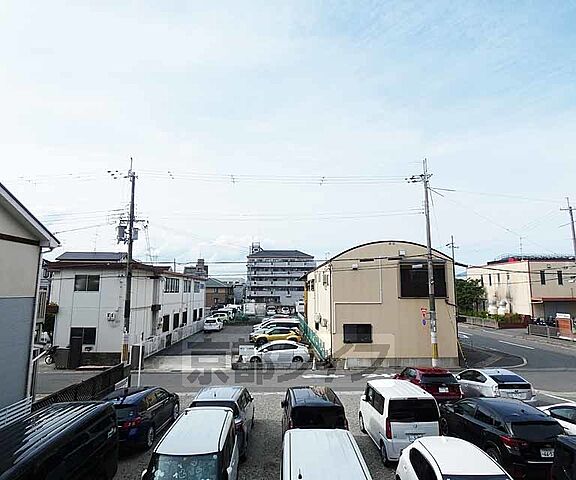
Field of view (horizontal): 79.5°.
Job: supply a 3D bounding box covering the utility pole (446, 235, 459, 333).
[{"bbox_3d":[18.997,5.019,39.983,1.300,11.330,0.600,0,-8,-1],"label":"utility pole"}]

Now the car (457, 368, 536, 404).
[{"bbox_3d":[9.300,6.629,16.379,1.750,1.490,4.450,0,-8,-3],"label":"car"}]

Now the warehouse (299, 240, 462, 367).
[{"bbox_3d":[6.537,5.534,32.371,8.600,8.000,20.500,0,-8,-1],"label":"warehouse"}]

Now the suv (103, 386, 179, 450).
[{"bbox_3d":[-5.260,6.063,12.369,1.760,1.480,4.400,0,-8,0],"label":"suv"}]

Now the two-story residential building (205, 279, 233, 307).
[{"bbox_3d":[-19.623,13.812,89.951,11.000,8.000,8.500,0,-8,0],"label":"two-story residential building"}]

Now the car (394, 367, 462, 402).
[{"bbox_3d":[6.420,6.613,16.483,1.770,1.550,4.250,0,-8,-3],"label":"car"}]

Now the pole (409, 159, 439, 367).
[{"bbox_3d":[9.147,1.270,23.384,1.400,14.070,0.700,0,-8,-1],"label":"pole"}]

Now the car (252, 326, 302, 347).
[{"bbox_3d":[-1.030,8.611,31.299,4.300,1.570,1.770,1,-8,-4],"label":"car"}]

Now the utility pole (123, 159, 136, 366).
[{"bbox_3d":[-10.550,1.270,23.384,0.500,14.070,0.500,0,-8,-1],"label":"utility pole"}]

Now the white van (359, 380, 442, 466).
[{"bbox_3d":[3.460,5.742,11.354,1.480,1.830,3.420,0,-8,-3],"label":"white van"}]

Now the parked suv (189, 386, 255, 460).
[{"bbox_3d":[-2.150,5.869,11.639,1.760,1.660,4.250,0,-8,-1],"label":"parked suv"}]

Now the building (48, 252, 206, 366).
[{"bbox_3d":[-13.188,6.020,34.836,5.800,7.500,23.000,0,-8,-1],"label":"building"}]

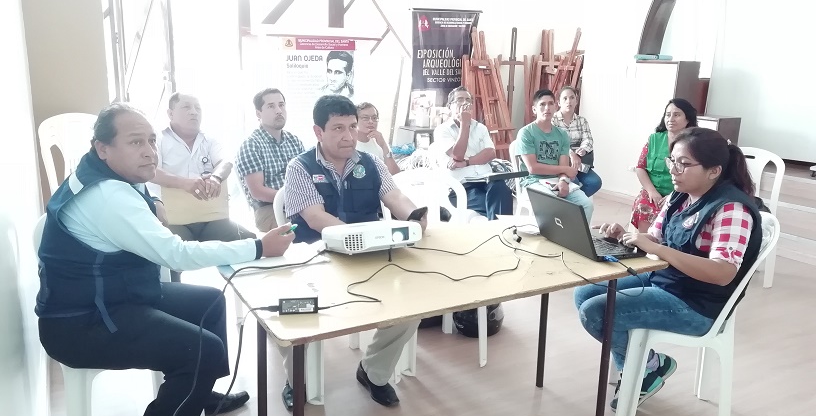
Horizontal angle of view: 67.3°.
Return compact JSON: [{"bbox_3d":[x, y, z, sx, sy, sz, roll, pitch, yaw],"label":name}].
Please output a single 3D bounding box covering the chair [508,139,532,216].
[{"bbox_3d":[1.010,0.008,4.339,0.450,0.880,0.520,-1,14,-12],"label":"chair"}]

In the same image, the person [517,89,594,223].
[{"bbox_3d":[1.086,-0.226,4.648,0.490,1.310,0.760,-4,13,-24],"label":"person"}]

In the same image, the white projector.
[{"bbox_3d":[-0.132,0.092,2.198,0.300,0.080,0.236,-7,7,-32],"label":"white projector"}]

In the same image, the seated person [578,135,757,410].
[{"bbox_3d":[1.054,0.282,2.476,0.770,1.210,0.470,4,12,14],"label":"seated person"}]

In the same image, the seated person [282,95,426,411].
[{"bbox_3d":[-0.304,0.158,2.722,0.570,1.290,0.700,-4,13,-24],"label":"seated person"}]

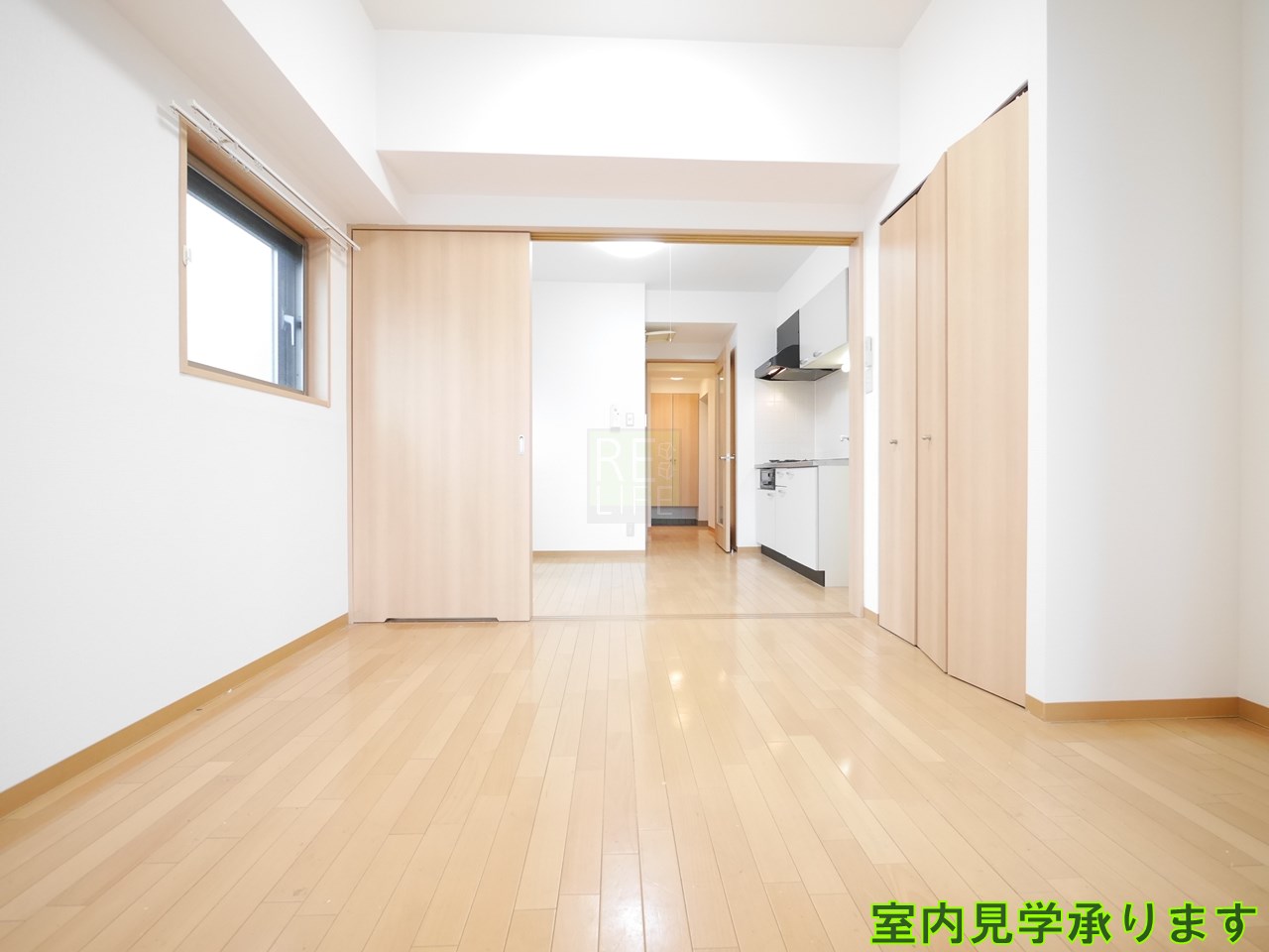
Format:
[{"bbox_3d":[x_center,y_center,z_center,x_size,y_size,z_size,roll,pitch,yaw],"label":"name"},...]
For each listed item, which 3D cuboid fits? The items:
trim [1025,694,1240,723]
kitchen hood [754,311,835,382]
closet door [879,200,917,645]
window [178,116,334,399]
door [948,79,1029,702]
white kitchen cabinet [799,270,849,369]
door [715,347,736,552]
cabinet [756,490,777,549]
[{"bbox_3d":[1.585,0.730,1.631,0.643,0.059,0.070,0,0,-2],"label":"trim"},{"bbox_3d":[1.476,-1.175,4.695,0.581,0.501,0.578,0,0,-2],"label":"kitchen hood"},{"bbox_3d":[1.258,-0.248,2.437,0.030,2.002,0.313,0,0,-2],"label":"closet door"},{"bbox_3d":[-1.542,-0.755,2.105,0.120,0.835,0.885,0,0,-2],"label":"window"},{"bbox_3d":[1.252,-0.244,1.823,0.030,2.002,0.300,0,0,-17],"label":"door"},{"bbox_3d":[1.617,-1.166,3.961,0.362,0.516,0.909,0,0,-2],"label":"white kitchen cabinet"},{"bbox_3d":[0.895,-0.259,5.315,0.045,1.994,0.708,0,0,0],"label":"door"},{"bbox_3d":[1.463,0.367,4.687,0.540,0.531,0.585,0,0,-2],"label":"cabinet"}]

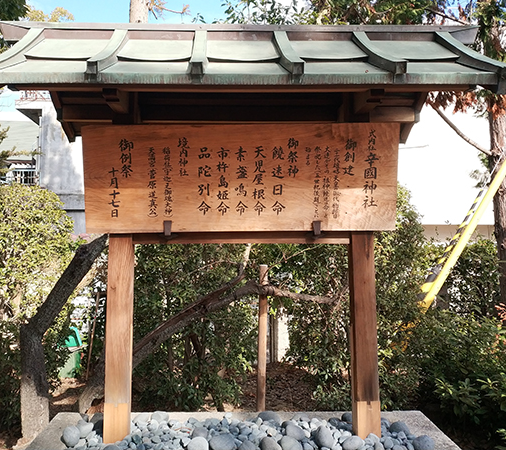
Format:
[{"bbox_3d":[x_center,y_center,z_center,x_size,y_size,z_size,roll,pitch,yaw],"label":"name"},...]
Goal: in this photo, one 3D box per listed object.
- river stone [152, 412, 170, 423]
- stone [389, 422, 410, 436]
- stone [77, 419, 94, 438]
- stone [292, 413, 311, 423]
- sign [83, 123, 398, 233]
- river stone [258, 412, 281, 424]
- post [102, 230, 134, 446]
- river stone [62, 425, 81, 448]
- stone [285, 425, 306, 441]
[{"bbox_3d":[-0.561,1.168,3.366,0.105,0.063,0.088,0,-4,-2],"label":"river stone"},{"bbox_3d":[0.817,1.143,3.093,0.109,0.078,0.098,0,-4,-2],"label":"stone"},{"bbox_3d":[-0.928,1.127,3.064,0.090,0.088,0.093,0,-4,-2],"label":"stone"},{"bbox_3d":[0.294,1.171,3.366,0.112,0.063,0.088,0,-4,-2],"label":"stone"},{"bbox_3d":[-0.061,-0.251,3.032,1.700,0.580,0.050,-1,9,-1],"label":"sign"},{"bbox_3d":[0.099,1.160,3.317,0.134,0.083,0.107,0,-4,-2],"label":"river stone"},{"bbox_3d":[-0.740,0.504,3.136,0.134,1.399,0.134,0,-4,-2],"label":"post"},{"bbox_3d":[-0.974,1.138,2.986,0.094,0.102,0.098,0,-4,-2],"label":"river stone"},{"bbox_3d":[0.230,1.135,3.034,0.102,0.080,0.088,0,-4,-2],"label":"stone"}]

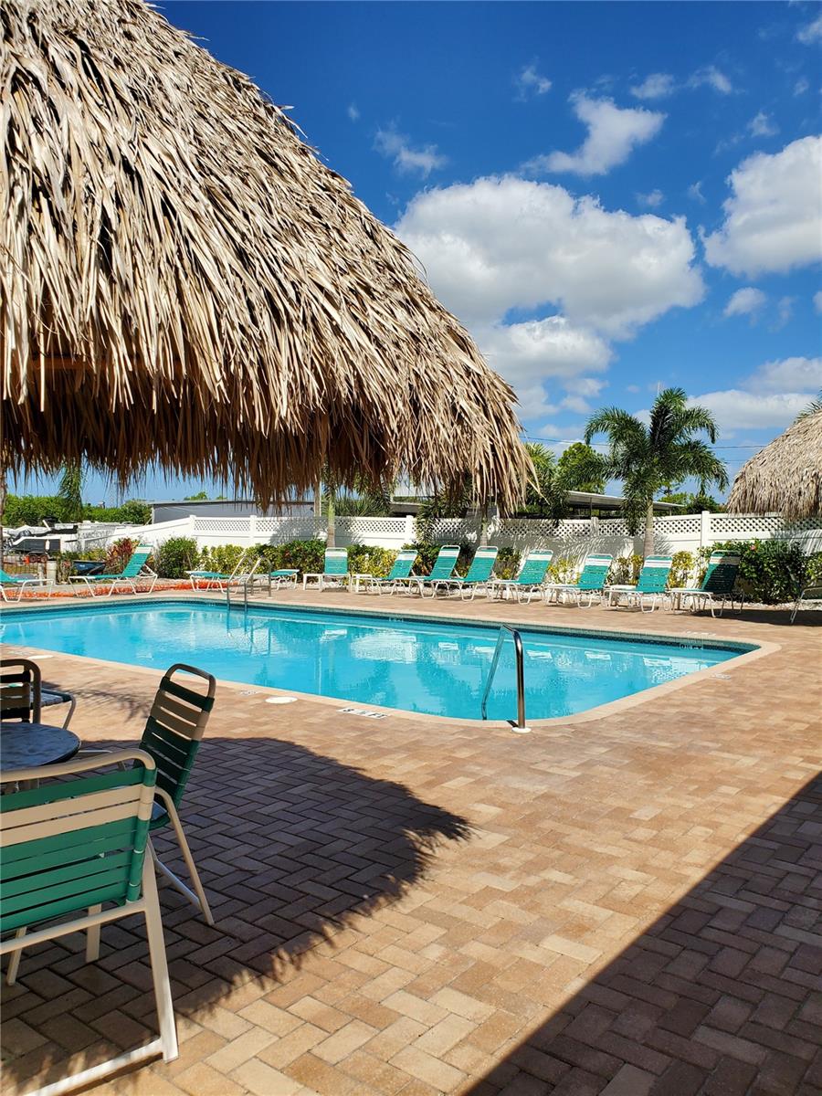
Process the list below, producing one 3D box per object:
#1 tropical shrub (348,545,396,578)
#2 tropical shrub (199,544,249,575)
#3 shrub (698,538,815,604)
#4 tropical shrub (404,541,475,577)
[{"bbox_3d":[-0.990,0.449,21.000,1.195,1.014,0.944,1,1,35],"label":"tropical shrub"},{"bbox_3d":[-5.107,0.385,22.400,1.228,0.994,0.969,1,1,35],"label":"tropical shrub"},{"bbox_3d":[6.893,0.494,16.500,2.088,1.300,1.271,1,1,35],"label":"shrub"},{"bbox_3d":[0.669,0.415,19.217,1.600,1.100,1.050,1,2,38],"label":"tropical shrub"}]

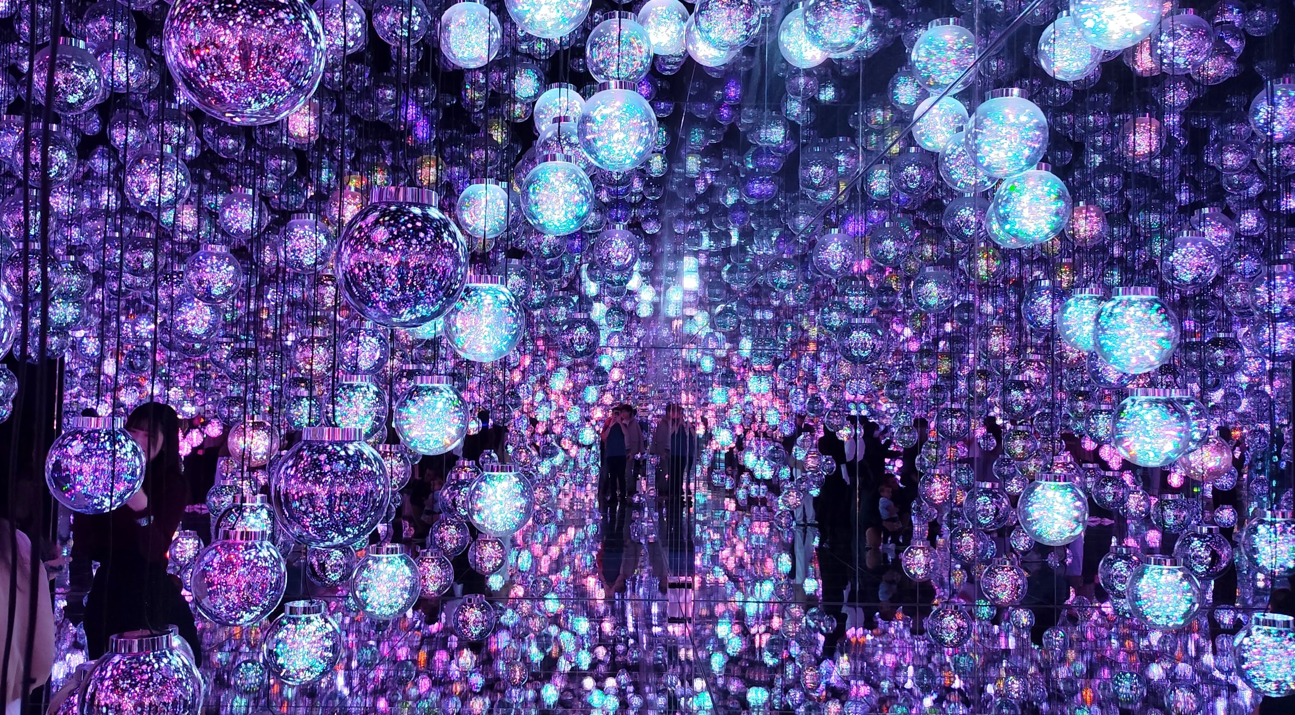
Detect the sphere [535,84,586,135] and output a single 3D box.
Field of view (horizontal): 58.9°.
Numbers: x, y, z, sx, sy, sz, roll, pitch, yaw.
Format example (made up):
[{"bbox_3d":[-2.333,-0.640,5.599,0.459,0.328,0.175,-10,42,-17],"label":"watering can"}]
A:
[{"bbox_3d":[-0.357,-1.039,4.788,0.230,0.250,0.230,0,-3,-4],"label":"sphere"}]

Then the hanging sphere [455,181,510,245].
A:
[{"bbox_3d":[-0.685,-0.622,4.823,0.230,0.250,0.230,0,-3,-8],"label":"hanging sphere"}]

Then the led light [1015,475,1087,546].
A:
[{"bbox_3d":[1.460,0.553,4.139,0.243,0.253,0.243,0,-3,19],"label":"led light"}]

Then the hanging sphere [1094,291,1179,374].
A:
[{"bbox_3d":[1.427,-0.076,3.353,0.230,0.250,0.230,-1,-3,23],"label":"hanging sphere"}]

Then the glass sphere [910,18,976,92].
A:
[{"bbox_3d":[1.132,-1.149,4.395,0.243,0.253,0.243,0,-3,14],"label":"glass sphere"}]

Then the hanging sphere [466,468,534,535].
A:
[{"bbox_3d":[-0.545,0.528,4.256,0.243,0.253,0.243,1,-3,-7],"label":"hanging sphere"}]

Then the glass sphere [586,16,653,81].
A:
[{"bbox_3d":[-0.104,-1.142,4.272,0.243,0.253,0.243,1,-3,-2],"label":"glass sphere"}]

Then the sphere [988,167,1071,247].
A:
[{"bbox_3d":[1.273,-0.502,3.795,0.243,0.253,0.243,0,-3,19],"label":"sphere"}]

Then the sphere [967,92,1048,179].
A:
[{"bbox_3d":[1.139,-0.696,3.610,0.243,0.253,0.243,0,-3,17],"label":"sphere"}]

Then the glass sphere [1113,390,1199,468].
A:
[{"bbox_3d":[1.604,0.227,3.656,0.230,0.250,0.230,-1,-3,24],"label":"glass sphere"}]

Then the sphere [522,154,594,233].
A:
[{"bbox_3d":[-0.299,-0.542,3.871,0.243,0.253,0.243,1,-3,-5],"label":"sphere"}]

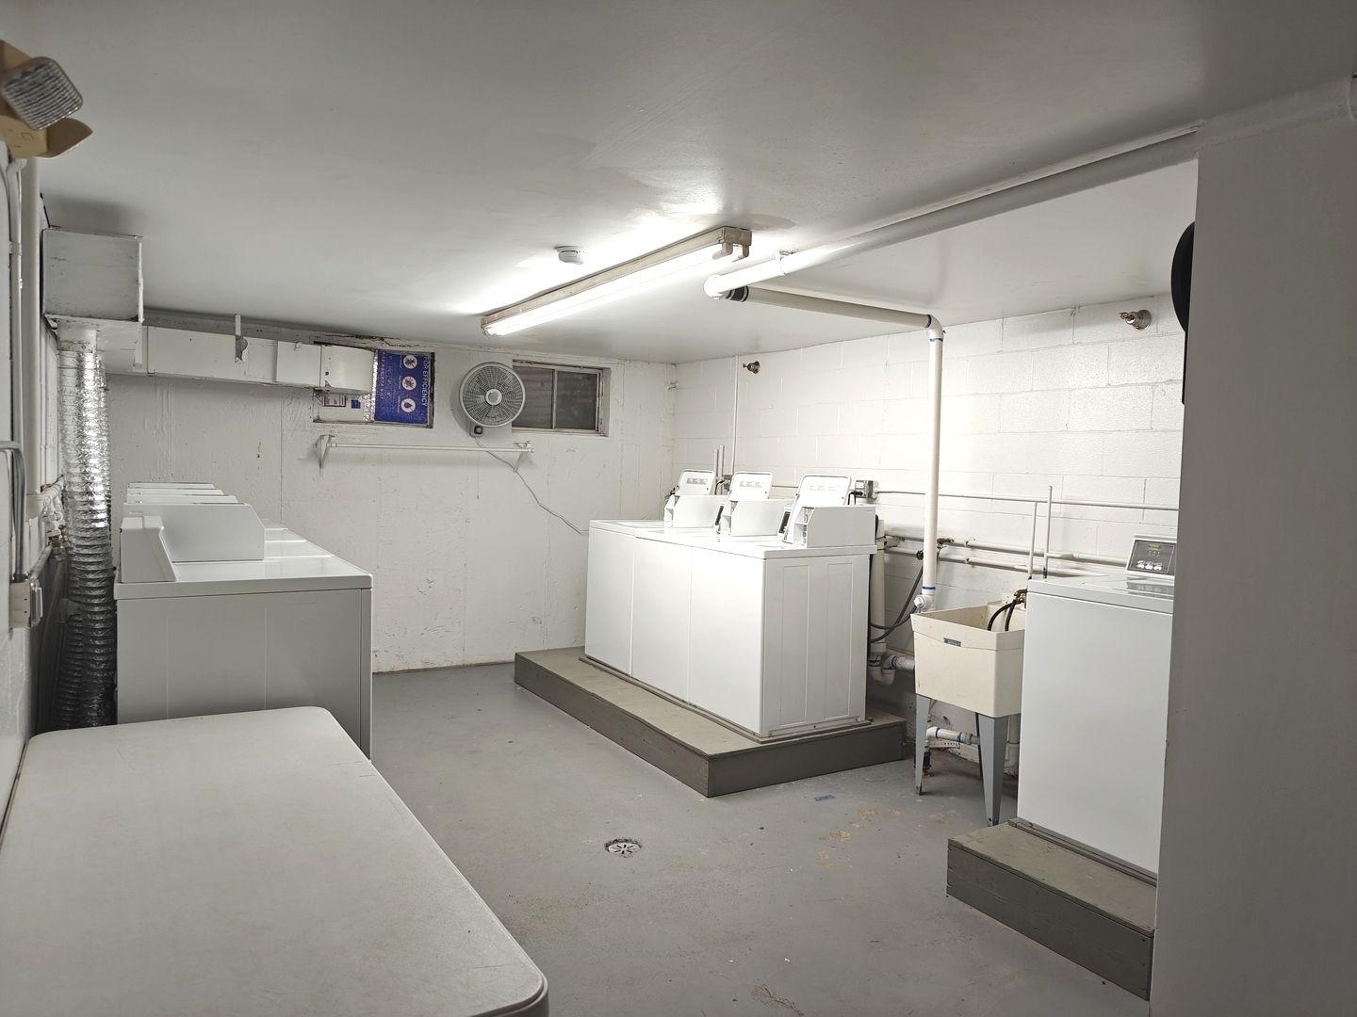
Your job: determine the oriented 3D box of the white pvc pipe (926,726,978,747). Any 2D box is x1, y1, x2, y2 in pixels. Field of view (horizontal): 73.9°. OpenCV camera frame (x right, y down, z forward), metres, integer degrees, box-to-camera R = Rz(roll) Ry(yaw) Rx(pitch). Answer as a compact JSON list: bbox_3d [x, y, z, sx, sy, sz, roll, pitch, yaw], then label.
[{"bbox_3d":[1.314,1.091,4.322,0.056,0.056,0.310,-1,-2,-39],"label":"white pvc pipe"}]

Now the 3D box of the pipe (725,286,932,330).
[{"bbox_3d":[0.707,-0.896,4.026,1.200,0.066,0.066,0,3,-31],"label":"pipe"}]

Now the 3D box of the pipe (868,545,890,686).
[{"bbox_3d":[1.047,0.556,4.735,0.090,0.760,0.090,2,3,0],"label":"pipe"}]

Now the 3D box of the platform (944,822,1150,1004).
[{"bbox_3d":[1.725,1.350,3.345,1.210,0.208,0.775,-1,4,-32],"label":"platform"}]

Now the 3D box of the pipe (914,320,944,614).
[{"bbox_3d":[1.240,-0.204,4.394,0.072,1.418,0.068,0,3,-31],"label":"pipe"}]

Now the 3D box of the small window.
[{"bbox_3d":[-0.899,-0.830,6.876,0.790,0.530,0.100,0,3,-31],"label":"small window"}]

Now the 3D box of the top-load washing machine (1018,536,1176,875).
[{"bbox_3d":[1.799,0.760,3.367,0.717,0.937,0.655,-1,4,-32],"label":"top-load washing machine"}]

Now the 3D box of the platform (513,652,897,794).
[{"bbox_3d":[0.042,1.182,5.573,1.259,0.205,2.442,-1,4,-32],"label":"platform"}]

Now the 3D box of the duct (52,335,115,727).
[{"bbox_3d":[-1.956,0.170,2.985,0.155,1.425,0.180,-1,4,-32],"label":"duct"}]

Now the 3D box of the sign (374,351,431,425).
[{"bbox_3d":[-1.961,-0.857,6.397,0.398,0.497,0.020,-1,4,-32],"label":"sign"}]

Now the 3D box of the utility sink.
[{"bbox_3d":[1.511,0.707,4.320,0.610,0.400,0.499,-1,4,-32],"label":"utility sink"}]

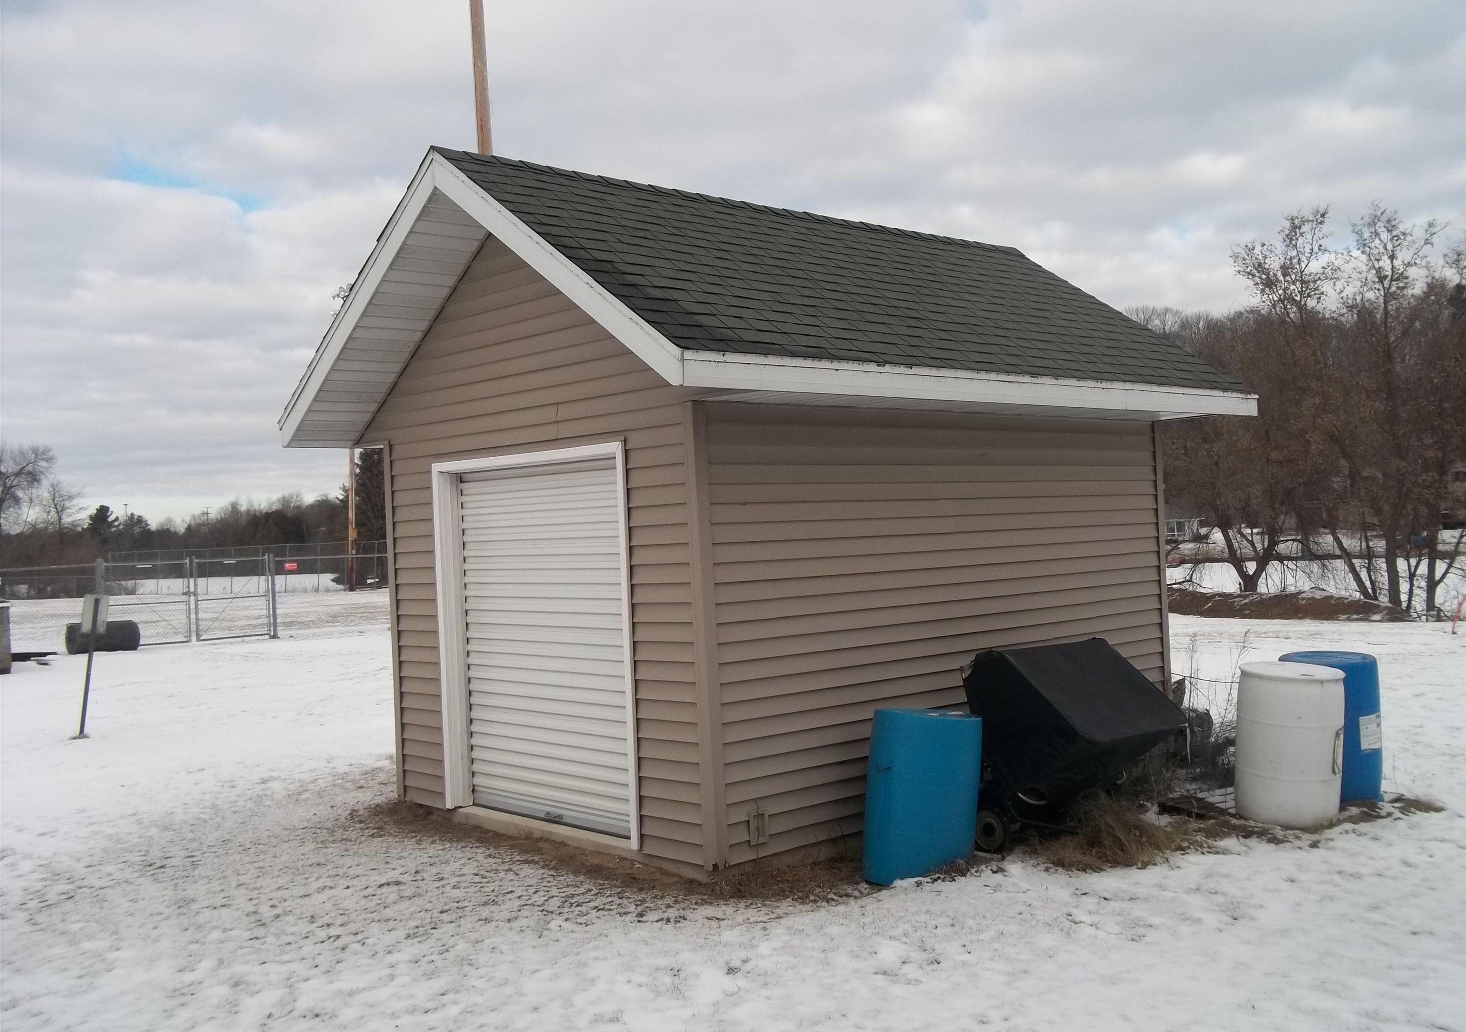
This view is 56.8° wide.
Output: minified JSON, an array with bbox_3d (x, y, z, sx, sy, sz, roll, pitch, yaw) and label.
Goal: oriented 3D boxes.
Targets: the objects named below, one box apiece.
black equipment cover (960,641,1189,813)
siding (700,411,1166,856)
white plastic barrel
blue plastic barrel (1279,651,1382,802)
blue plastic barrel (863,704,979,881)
[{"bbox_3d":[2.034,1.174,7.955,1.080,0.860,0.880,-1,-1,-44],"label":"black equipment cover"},{"bbox_3d":[1.509,0.542,8.442,4.620,2.380,0.100,-1,-1,-44],"label":"siding"},{"bbox_3d":[3.290,1.349,8.020,0.590,0.885,0.590,-1,3,-44],"label":"white plastic barrel"},{"bbox_3d":[3.690,1.318,8.410,0.590,0.885,0.590,-1,0,-44],"label":"blue plastic barrel"},{"bbox_3d":[0.992,1.478,7.115,0.585,0.880,0.585,4,-3,0],"label":"blue plastic barrel"}]

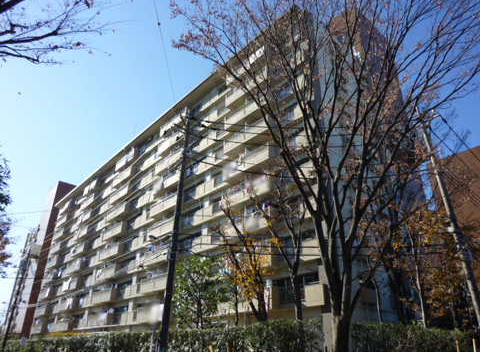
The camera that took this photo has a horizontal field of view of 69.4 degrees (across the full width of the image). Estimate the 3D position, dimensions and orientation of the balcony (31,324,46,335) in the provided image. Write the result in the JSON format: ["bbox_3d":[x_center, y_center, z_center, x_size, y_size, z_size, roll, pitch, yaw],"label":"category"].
[{"bbox_3d":[-33.447,25.598,57.964,1.150,1.370,5.130,22,-34,-37],"label":"balcony"}]

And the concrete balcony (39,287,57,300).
[{"bbox_3d":[-33.455,20.769,60.381,1.150,1.370,5.130,22,-34,-37],"label":"concrete balcony"}]

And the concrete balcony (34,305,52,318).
[{"bbox_3d":[-33.451,23.184,59.173,1.150,1.370,5.130,22,-34,-37],"label":"concrete balcony"}]

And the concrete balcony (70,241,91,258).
[{"bbox_3d":[-24.367,11.579,53.480,1.150,1.330,5.330,22,-34,-37],"label":"concrete balcony"}]

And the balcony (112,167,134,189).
[{"bbox_3d":[-15.970,0.331,48.782,1.150,1.330,5.330,22,-34,-37],"label":"balcony"}]

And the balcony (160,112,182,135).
[{"bbox_3d":[-7.574,-6.142,41.730,1.200,1.304,5.346,22,-34,-37],"label":"balcony"}]

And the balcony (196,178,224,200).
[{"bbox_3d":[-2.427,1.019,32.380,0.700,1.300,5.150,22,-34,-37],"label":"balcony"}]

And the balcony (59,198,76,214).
[{"bbox_3d":[-33.477,6.283,67.634,1.150,1.370,5.130,22,-34,-37],"label":"balcony"}]

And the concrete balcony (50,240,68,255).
[{"bbox_3d":[-32.773,13.347,62.920,1.150,1.330,5.330,22,-34,-37],"label":"concrete balcony"}]

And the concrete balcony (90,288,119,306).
[{"bbox_3d":[-15.956,14.551,41.668,1.150,1.330,5.330,22,-34,-37],"label":"concrete balcony"}]

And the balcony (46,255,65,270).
[{"bbox_3d":[-33.462,15.941,62.799,1.150,1.370,5.130,22,-34,-37],"label":"balcony"}]

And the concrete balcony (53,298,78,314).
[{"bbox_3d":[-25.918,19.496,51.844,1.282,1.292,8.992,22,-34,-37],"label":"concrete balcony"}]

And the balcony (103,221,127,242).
[{"bbox_3d":[-16.080,7.485,45.422,1.200,1.304,5.346,22,-34,-37],"label":"balcony"}]

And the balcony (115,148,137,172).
[{"bbox_3d":[-16.035,-2.009,50.136,1.200,1.304,5.346,22,-34,-37],"label":"balcony"}]

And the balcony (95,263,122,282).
[{"bbox_3d":[-15.959,12.181,42.854,1.150,1.330,5.330,22,-34,-37],"label":"balcony"}]

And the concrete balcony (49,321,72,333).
[{"bbox_3d":[-24.587,21.112,49.114,1.200,1.304,5.346,22,-34,-37],"label":"concrete balcony"}]

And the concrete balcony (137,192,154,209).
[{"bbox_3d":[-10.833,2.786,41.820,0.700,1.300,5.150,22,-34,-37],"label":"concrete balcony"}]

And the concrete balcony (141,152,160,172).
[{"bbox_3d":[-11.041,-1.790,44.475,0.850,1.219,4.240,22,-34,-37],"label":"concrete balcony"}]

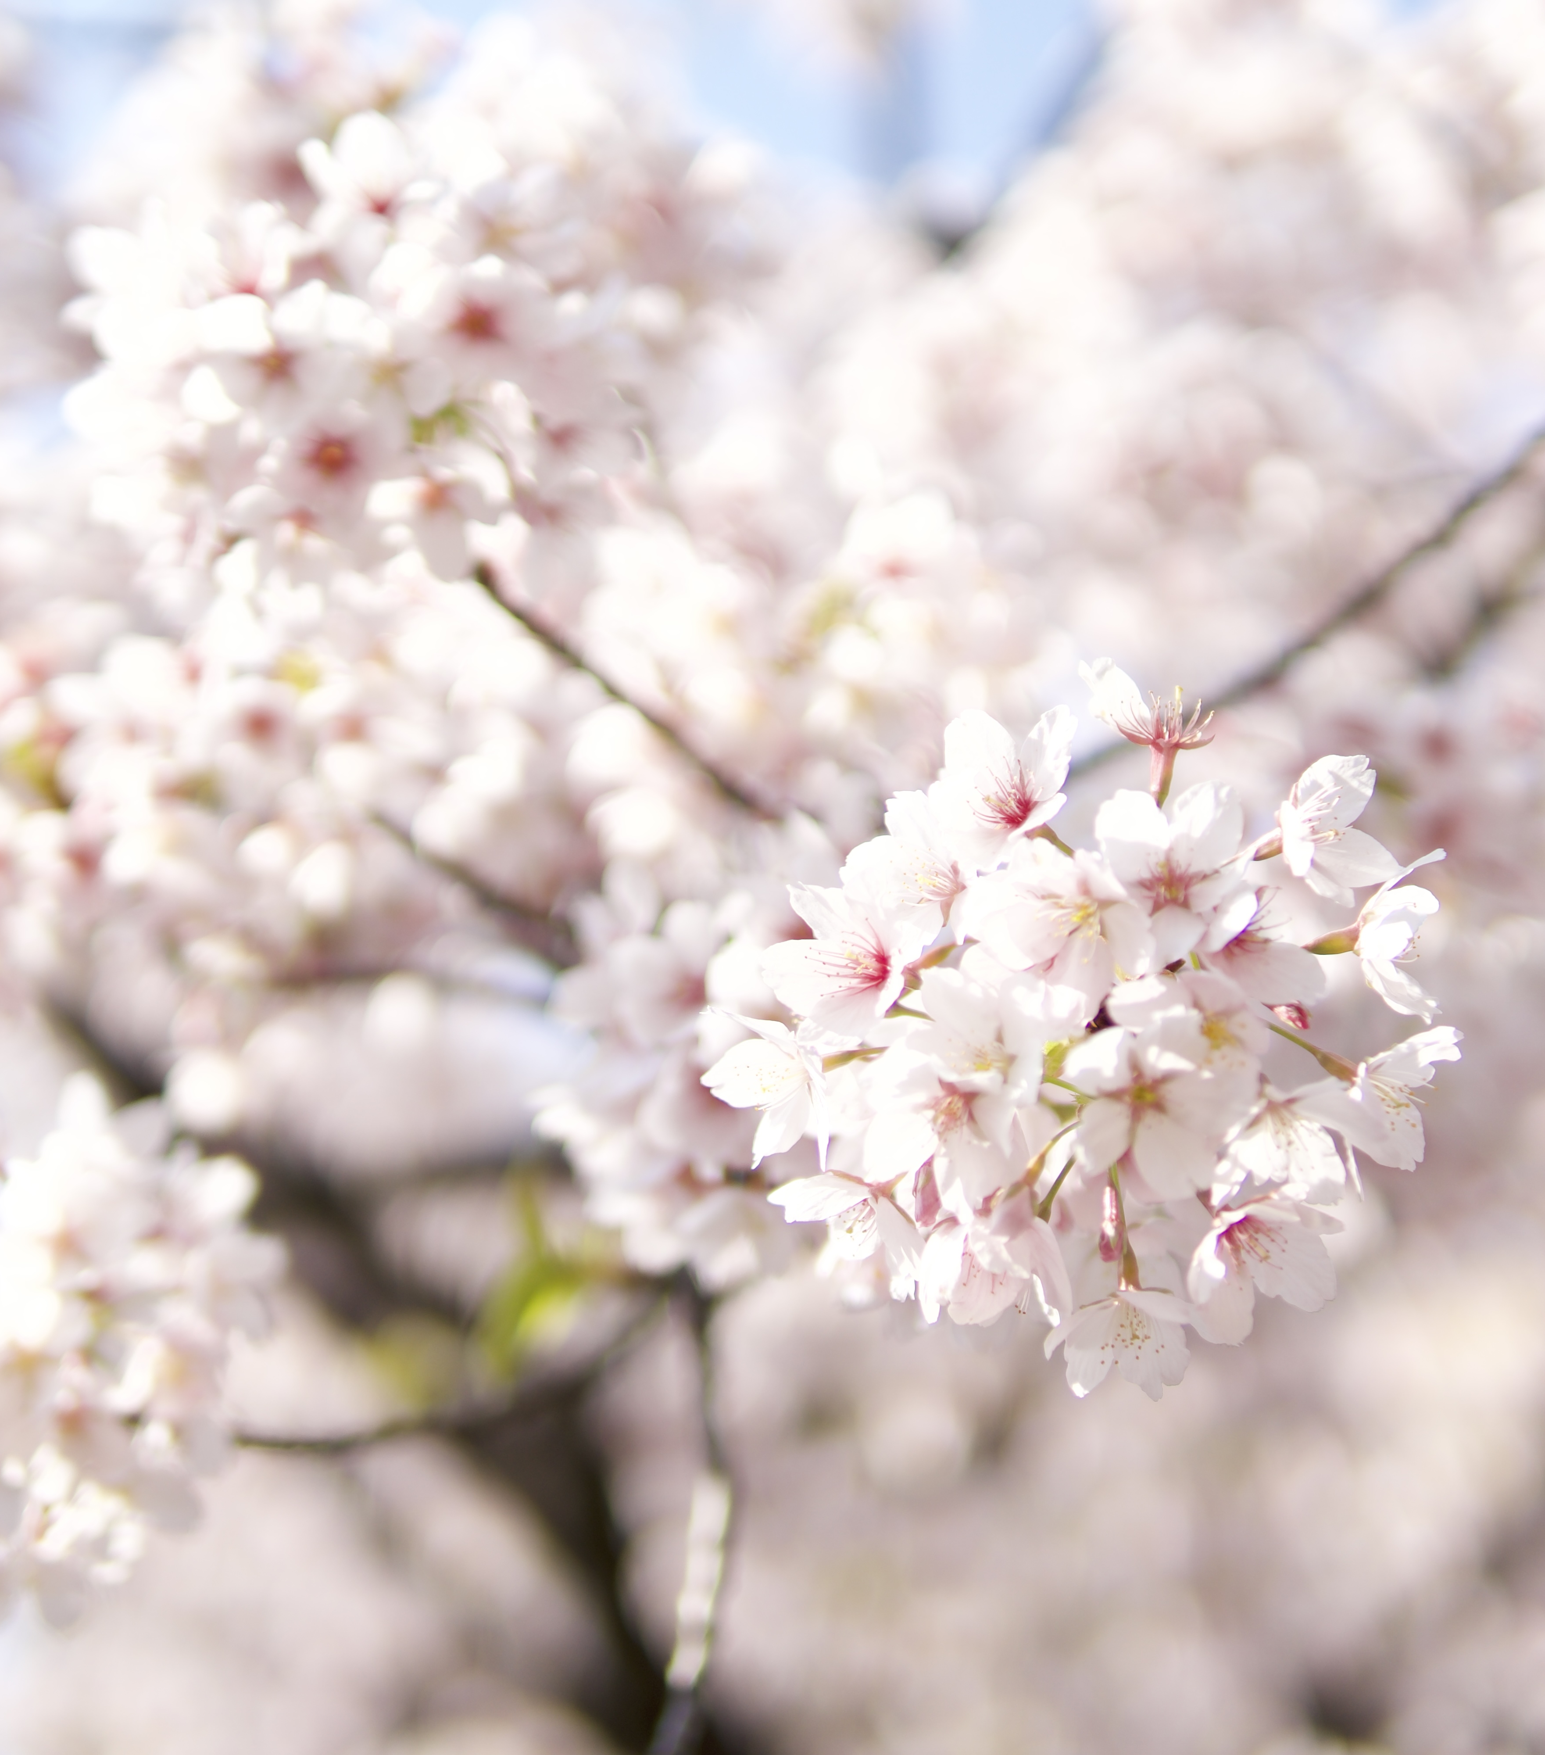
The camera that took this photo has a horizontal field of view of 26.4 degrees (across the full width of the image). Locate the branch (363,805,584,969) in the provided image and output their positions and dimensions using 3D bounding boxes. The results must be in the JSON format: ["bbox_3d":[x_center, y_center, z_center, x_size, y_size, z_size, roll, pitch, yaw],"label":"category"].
[{"bbox_3d":[-0.092,0.003,1.010,0.085,0.010,0.010,37,0,-30],"label":"branch"}]

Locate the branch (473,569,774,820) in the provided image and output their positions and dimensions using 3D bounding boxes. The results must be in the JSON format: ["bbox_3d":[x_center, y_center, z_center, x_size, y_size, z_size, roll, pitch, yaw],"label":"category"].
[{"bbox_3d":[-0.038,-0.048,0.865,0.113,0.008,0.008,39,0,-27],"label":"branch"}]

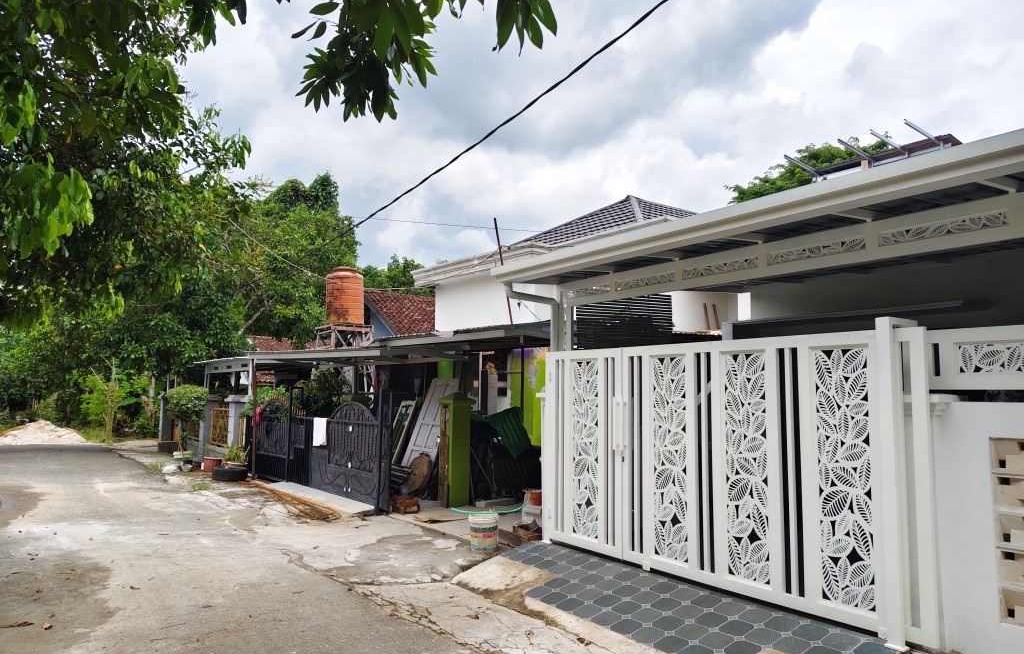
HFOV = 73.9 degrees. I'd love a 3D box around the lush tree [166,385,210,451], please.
[{"bbox_3d":[-6.656,1.862,14.000,0.870,1.360,0.870,5,-7,-36],"label":"lush tree"}]

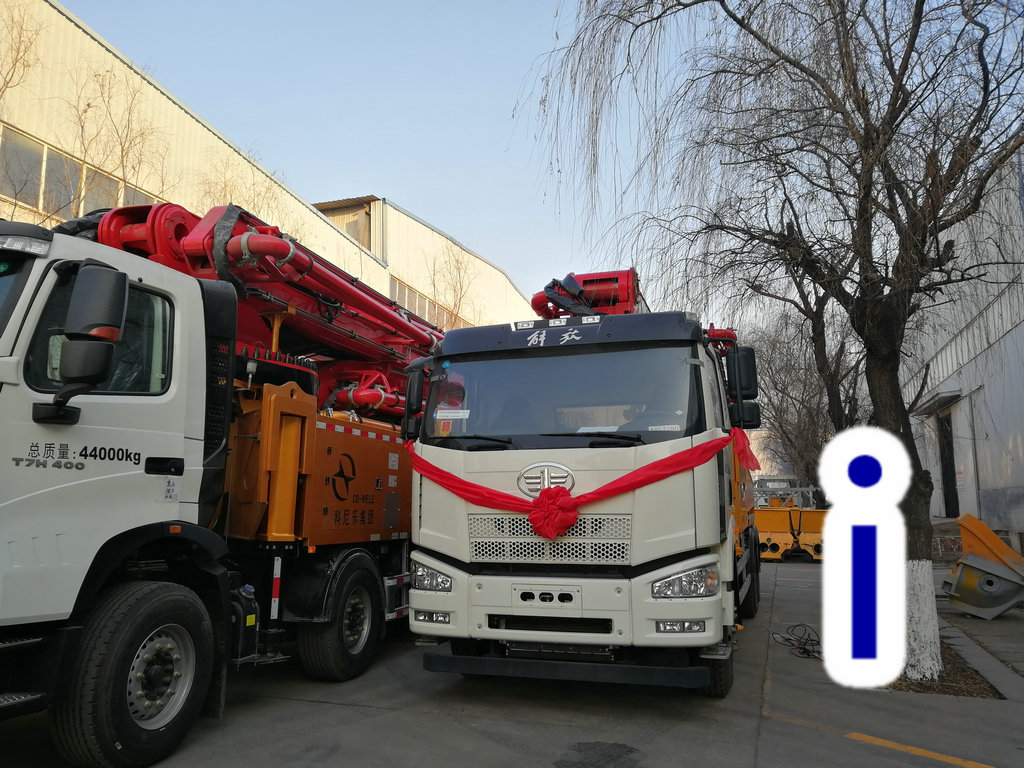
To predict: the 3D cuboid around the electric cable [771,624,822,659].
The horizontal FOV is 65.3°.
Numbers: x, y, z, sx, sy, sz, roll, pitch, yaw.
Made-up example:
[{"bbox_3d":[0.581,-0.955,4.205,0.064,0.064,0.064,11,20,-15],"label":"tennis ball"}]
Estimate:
[{"bbox_3d":[3.240,2.857,8.982,0.680,0.150,1.450,-3,-9,19],"label":"electric cable"}]

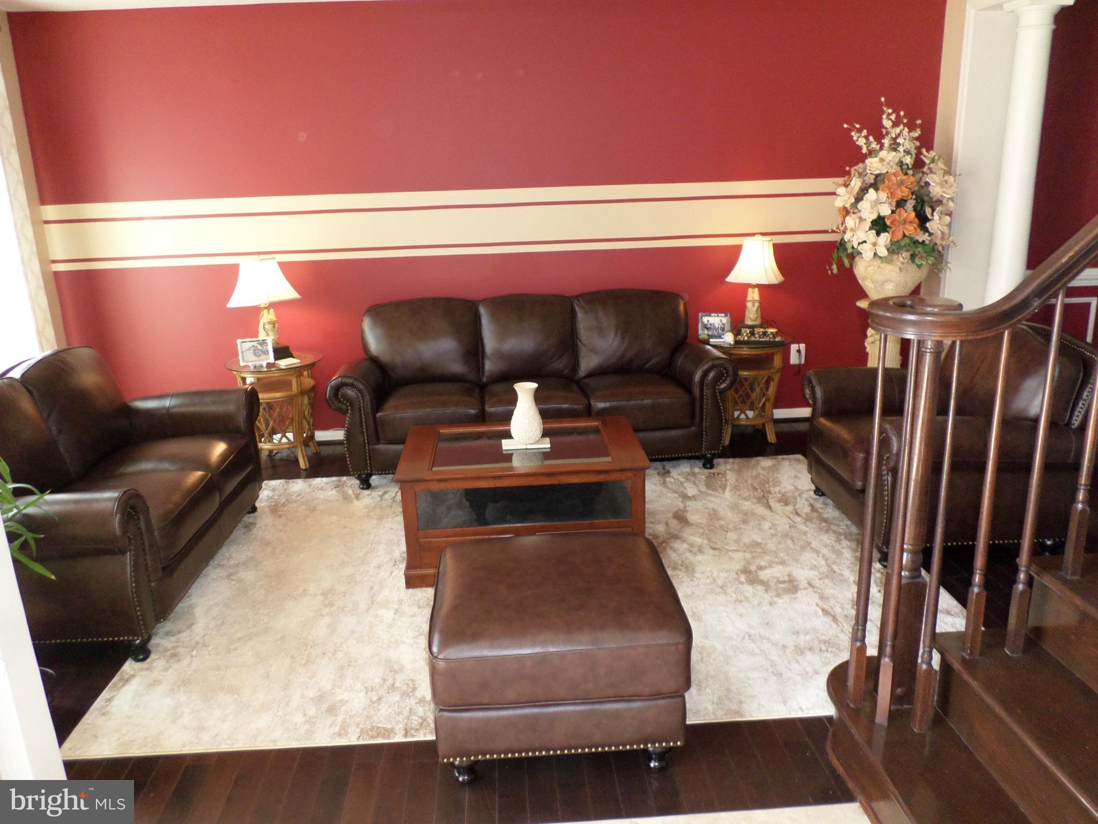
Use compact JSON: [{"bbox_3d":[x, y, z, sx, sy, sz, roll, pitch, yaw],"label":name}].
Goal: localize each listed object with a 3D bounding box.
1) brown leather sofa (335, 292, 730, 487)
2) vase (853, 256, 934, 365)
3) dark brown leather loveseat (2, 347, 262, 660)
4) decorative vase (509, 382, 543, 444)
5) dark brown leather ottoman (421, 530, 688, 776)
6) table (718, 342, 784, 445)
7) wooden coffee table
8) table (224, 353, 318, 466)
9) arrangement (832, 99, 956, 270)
[{"bbox_3d":[-0.099,-0.194,4.699,2.200,0.940,0.910,-3,16,-2],"label":"brown leather sofa"},{"bbox_3d":[2.010,-0.367,4.753,0.450,1.110,0.450,-3,16,-2],"label":"vase"},{"bbox_3d":[-1.928,0.259,3.355,0.920,0.940,1.600,-3,16,-2],"label":"dark brown leather loveseat"},{"bbox_3d":[-0.102,-0.001,3.488,0.145,0.280,0.145,-3,16,-2],"label":"decorative vase"},{"bbox_3d":[0.023,0.719,2.432,0.700,0.455,0.640,-3,16,-2],"label":"dark brown leather ottoman"},{"bbox_3d":[1.210,-0.138,4.951,0.540,0.610,0.540,-3,16,-2],"label":"table"},{"bbox_3d":[-0.113,0.378,3.566,1.030,0.480,0.700,-3,16,-2],"label":"wooden coffee table"},{"bbox_3d":[-1.623,-0.011,4.817,0.540,0.620,0.540,-3,16,-2],"label":"table"},{"bbox_3d":[1.971,-1.263,4.490,0.710,0.940,0.620,-3,16,-2],"label":"arrangement"}]

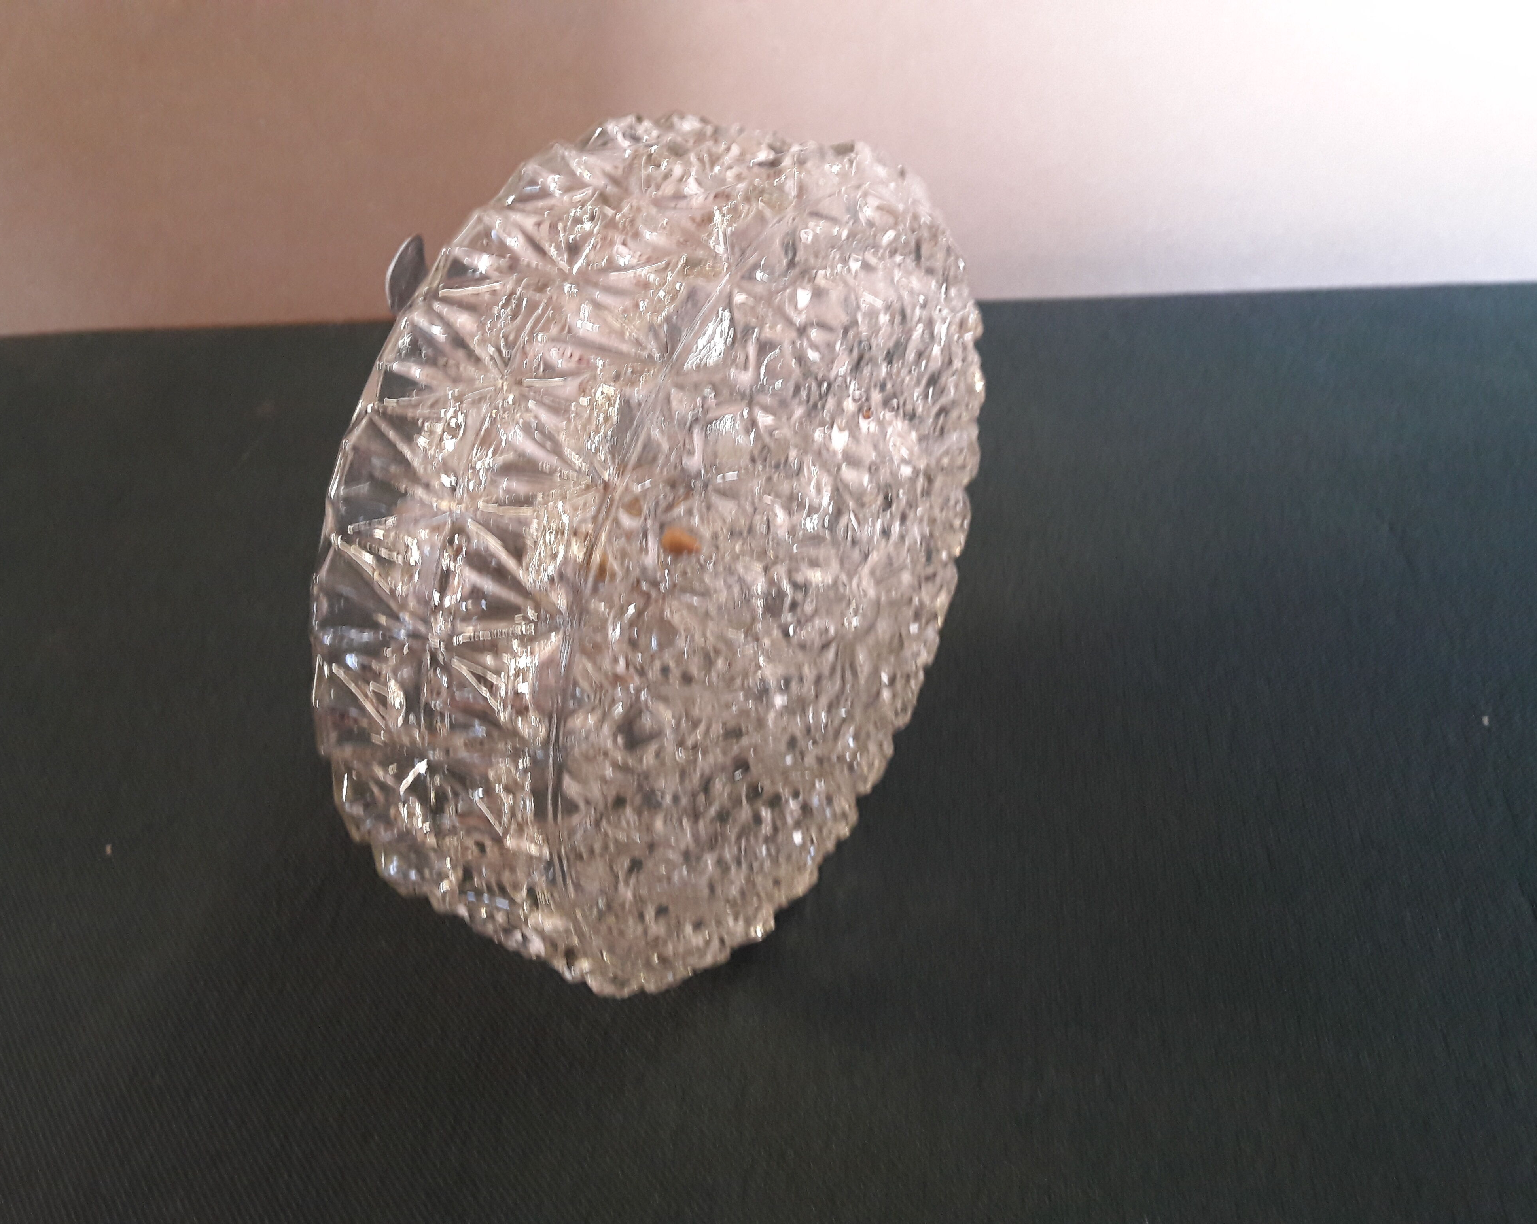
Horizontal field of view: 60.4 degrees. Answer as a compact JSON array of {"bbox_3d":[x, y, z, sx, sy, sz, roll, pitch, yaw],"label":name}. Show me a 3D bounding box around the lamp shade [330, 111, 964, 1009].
[{"bbox_3d":[-0.013,-0.011,0.312,0.076,0.195,0.195,19,47,24],"label":"lamp shade"}]

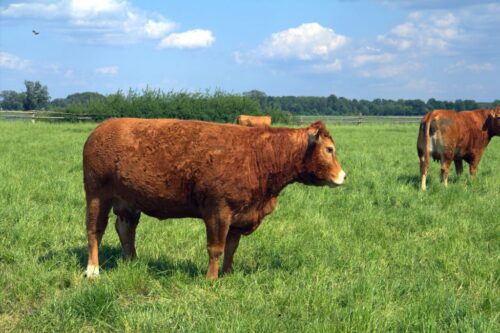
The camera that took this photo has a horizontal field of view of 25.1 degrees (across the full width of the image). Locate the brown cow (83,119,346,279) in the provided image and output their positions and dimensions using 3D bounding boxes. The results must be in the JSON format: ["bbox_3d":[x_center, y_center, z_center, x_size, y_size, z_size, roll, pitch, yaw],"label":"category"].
[{"bbox_3d":[-0.315,0.265,9.900,2.330,1.390,0.700,0,3,4],"label":"brown cow"}]

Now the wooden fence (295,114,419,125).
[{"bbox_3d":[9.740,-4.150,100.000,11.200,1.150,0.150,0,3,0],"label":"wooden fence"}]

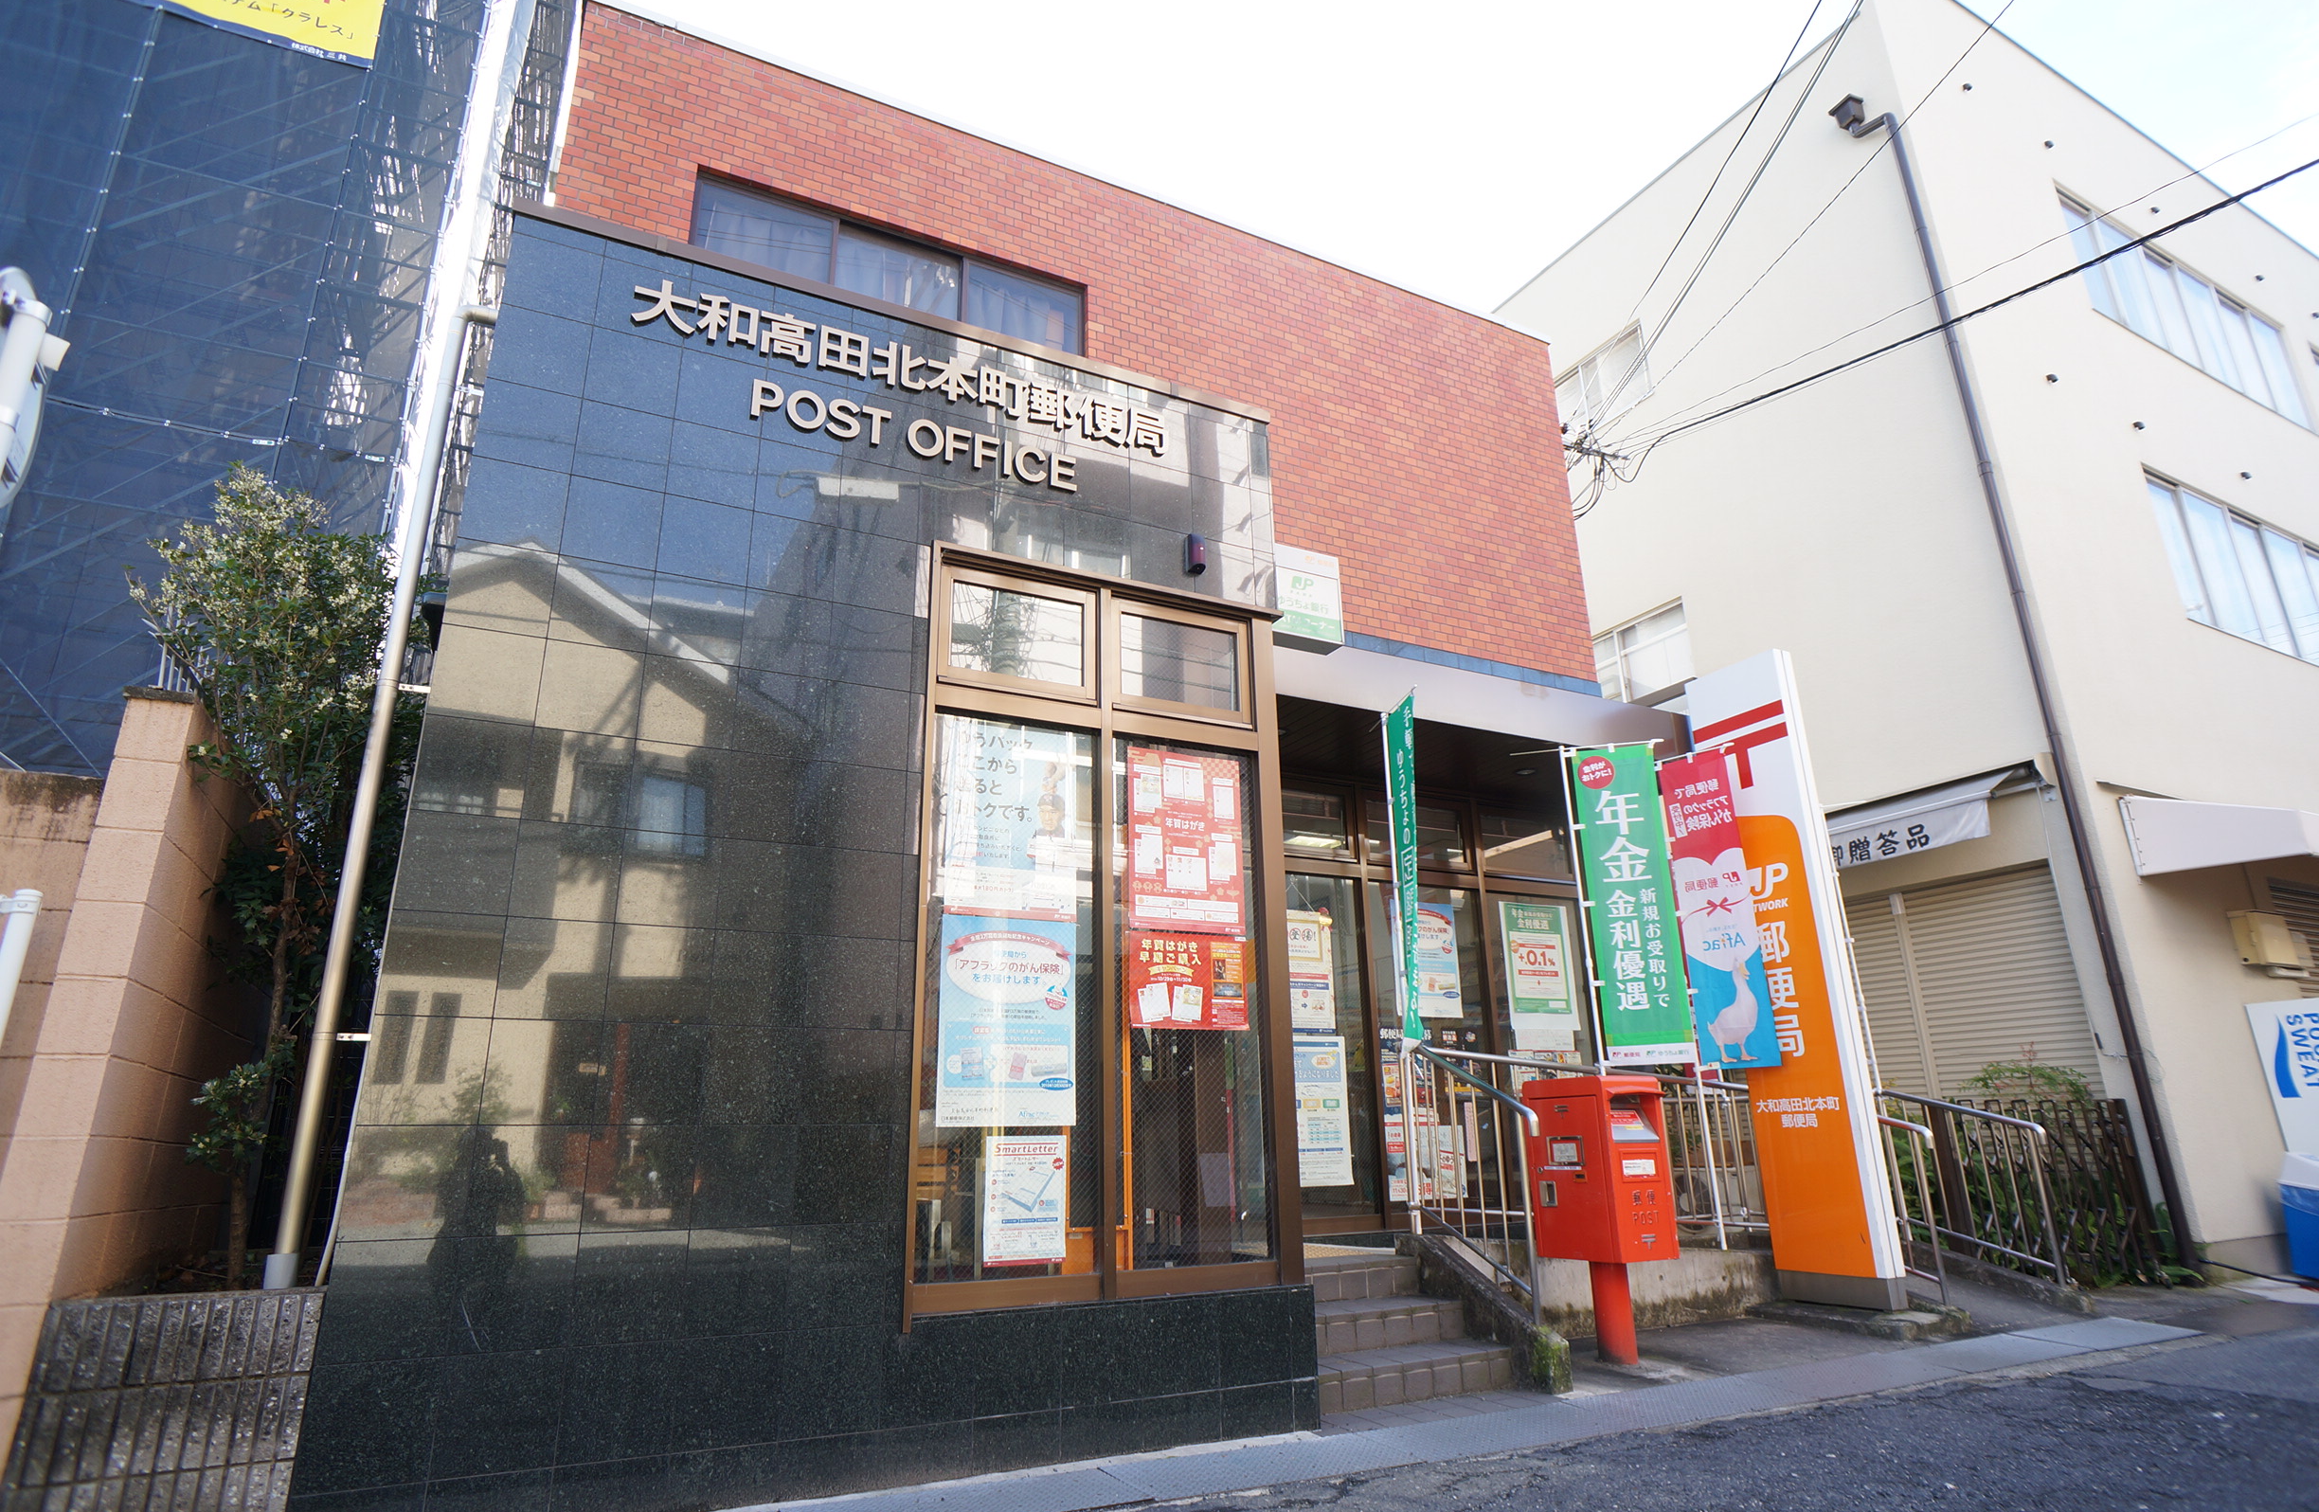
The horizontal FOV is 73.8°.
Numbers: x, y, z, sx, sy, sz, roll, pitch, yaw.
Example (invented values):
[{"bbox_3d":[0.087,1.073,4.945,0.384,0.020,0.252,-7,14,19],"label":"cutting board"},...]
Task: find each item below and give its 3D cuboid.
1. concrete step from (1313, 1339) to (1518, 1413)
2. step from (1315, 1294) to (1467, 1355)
[{"bbox_3d":[0.926,2.521,6.283,1.060,0.160,0.310,10,-21,-32],"label":"concrete step"},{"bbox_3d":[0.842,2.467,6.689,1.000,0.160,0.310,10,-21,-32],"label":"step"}]

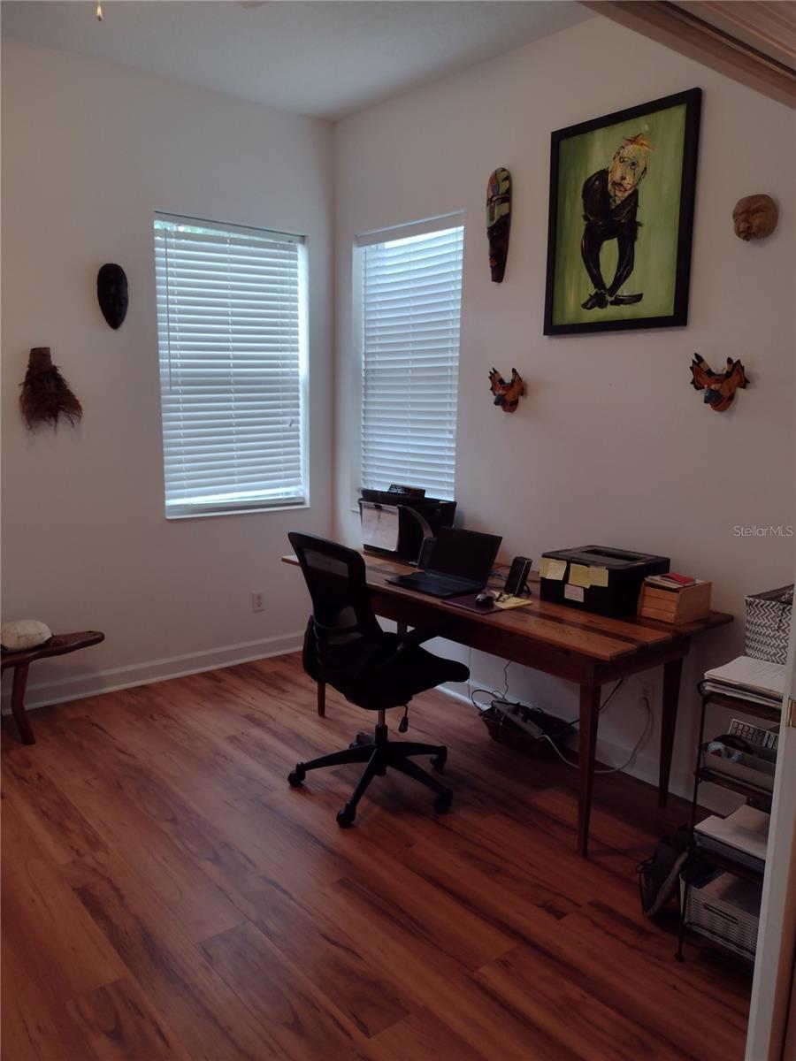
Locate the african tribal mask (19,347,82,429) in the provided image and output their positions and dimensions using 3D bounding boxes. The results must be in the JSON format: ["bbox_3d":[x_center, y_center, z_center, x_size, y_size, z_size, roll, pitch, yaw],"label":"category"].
[{"bbox_3d":[-1.611,-0.665,3.894,0.282,0.385,0.122,-7,12,-38],"label":"african tribal mask"}]

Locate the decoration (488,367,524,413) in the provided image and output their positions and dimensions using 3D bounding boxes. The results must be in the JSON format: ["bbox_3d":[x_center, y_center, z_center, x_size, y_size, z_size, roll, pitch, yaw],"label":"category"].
[{"bbox_3d":[0.474,-0.639,3.781,0.091,0.201,0.201,-7,12,-38],"label":"decoration"}]

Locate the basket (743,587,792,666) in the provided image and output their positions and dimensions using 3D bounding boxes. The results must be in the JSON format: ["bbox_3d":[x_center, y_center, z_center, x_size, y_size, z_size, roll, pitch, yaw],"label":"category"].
[{"bbox_3d":[1.179,0.281,2.348,0.320,0.200,0.250,-7,13,-38],"label":"basket"}]

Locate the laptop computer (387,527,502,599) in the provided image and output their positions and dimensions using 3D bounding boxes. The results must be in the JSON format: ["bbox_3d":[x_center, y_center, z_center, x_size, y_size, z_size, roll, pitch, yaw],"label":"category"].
[{"bbox_3d":[0.187,0.119,3.418,0.322,0.205,0.356,-7,13,-38],"label":"laptop computer"}]

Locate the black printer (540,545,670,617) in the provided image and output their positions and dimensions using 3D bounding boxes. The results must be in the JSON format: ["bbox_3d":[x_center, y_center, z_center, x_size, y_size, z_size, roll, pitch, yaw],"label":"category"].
[{"bbox_3d":[0.810,0.189,3.225,0.356,0.180,0.347,10,13,44],"label":"black printer"}]

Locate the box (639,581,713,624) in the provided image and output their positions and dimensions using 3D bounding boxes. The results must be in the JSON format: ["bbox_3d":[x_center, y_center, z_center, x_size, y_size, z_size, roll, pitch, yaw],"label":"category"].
[{"bbox_3d":[1.009,0.250,3.016,0.209,0.134,0.159,-7,12,-38],"label":"box"}]

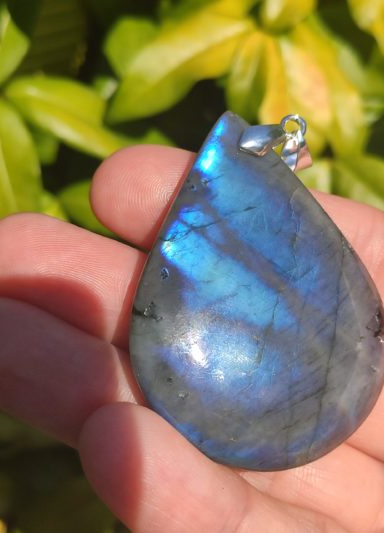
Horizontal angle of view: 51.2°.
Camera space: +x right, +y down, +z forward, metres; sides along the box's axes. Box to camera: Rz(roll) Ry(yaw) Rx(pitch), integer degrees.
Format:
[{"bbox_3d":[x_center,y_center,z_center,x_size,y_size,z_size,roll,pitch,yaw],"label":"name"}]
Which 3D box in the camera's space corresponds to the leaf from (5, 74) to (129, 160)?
[{"bbox_3d":[-0.063,-0.076,0.205,0.068,0.013,0.027,28,61,10],"label":"leaf"}]

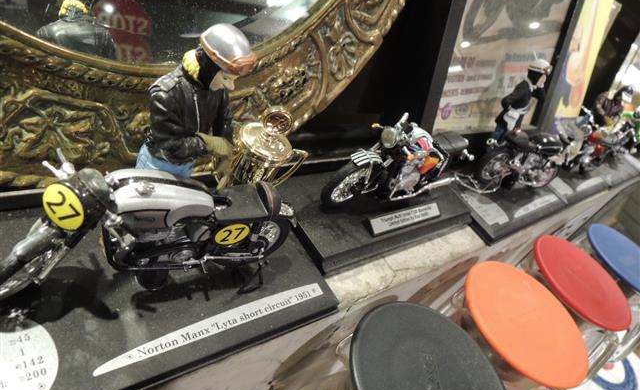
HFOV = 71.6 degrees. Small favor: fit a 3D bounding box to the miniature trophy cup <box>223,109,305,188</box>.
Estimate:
[{"bbox_3d":[-0.040,-0.029,0.316,0.061,0.071,0.044,15,41,-20],"label":"miniature trophy cup"}]

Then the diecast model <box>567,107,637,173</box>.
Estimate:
[{"bbox_3d":[0.421,-0.071,0.696,0.182,0.090,0.066,-9,54,-43],"label":"diecast model"}]

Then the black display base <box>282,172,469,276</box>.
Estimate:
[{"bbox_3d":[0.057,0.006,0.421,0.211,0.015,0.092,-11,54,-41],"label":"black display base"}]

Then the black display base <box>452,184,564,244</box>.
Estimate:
[{"bbox_3d":[0.230,-0.008,0.563,0.220,0.014,0.108,-9,54,-43],"label":"black display base"}]

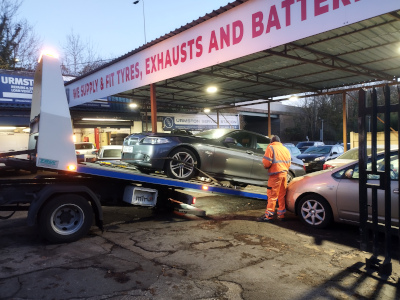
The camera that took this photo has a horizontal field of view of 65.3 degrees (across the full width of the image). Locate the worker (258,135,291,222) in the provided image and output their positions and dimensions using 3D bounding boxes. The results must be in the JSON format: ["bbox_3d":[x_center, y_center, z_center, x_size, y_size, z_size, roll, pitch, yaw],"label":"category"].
[{"bbox_3d":[1.471,0.565,6.120,0.570,1.690,0.520,-2,2,-33],"label":"worker"}]

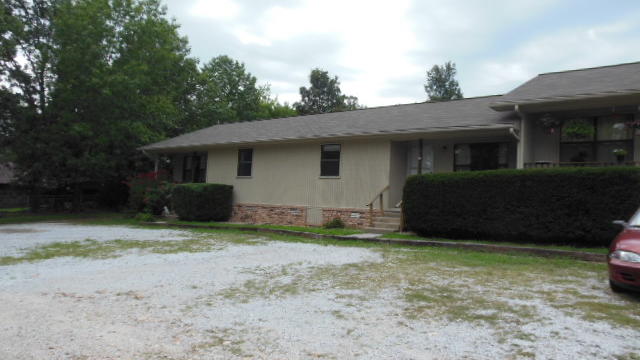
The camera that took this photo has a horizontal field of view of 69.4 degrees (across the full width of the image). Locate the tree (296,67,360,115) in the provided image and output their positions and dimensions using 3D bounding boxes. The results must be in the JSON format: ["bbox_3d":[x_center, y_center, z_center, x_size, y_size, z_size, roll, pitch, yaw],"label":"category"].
[{"bbox_3d":[0.255,-3.451,42.582,6.800,13.701,6.800,0,-4,37],"label":"tree"}]

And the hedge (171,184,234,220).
[{"bbox_3d":[-4.766,0.948,18.927,1.605,1.418,1.694,0,-4,37],"label":"hedge"}]

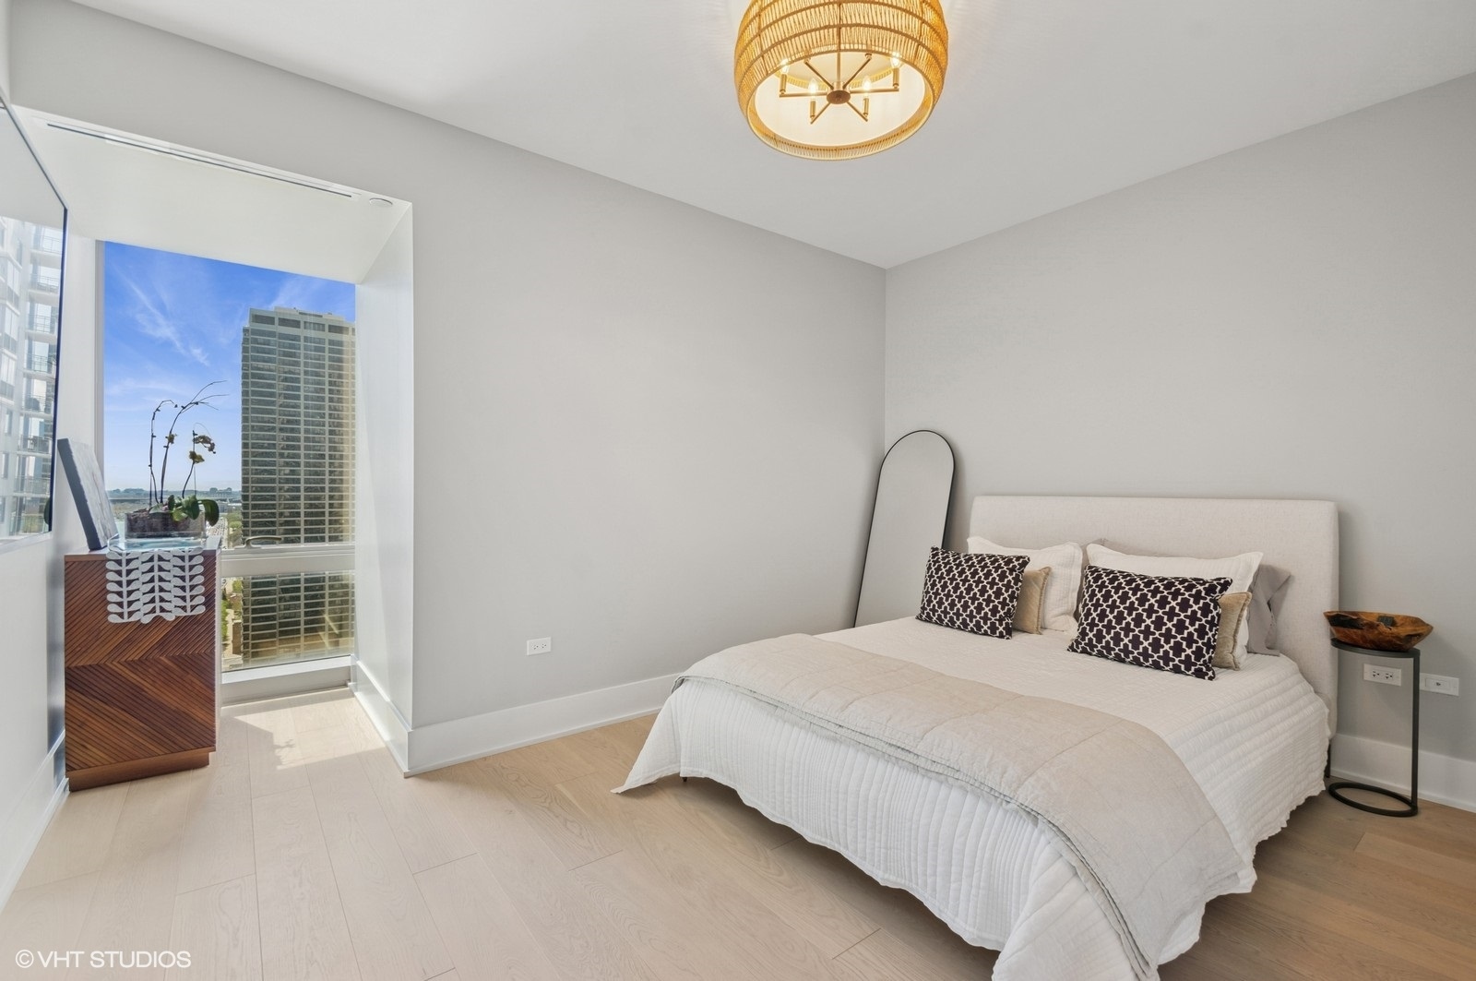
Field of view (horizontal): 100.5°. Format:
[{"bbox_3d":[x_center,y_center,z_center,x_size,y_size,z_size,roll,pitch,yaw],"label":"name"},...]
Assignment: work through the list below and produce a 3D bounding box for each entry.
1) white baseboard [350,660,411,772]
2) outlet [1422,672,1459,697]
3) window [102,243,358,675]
[{"bbox_3d":[-1.859,1.095,3.148,0.025,0.187,1.478,0,1,-40],"label":"white baseboard"},{"bbox_3d":[2.707,0.750,2.379,0.010,0.071,0.114,0,1,-39],"label":"outlet"},{"bbox_3d":[-2.767,-0.128,3.421,1.102,2.270,0.090,0,0,-36],"label":"window"}]

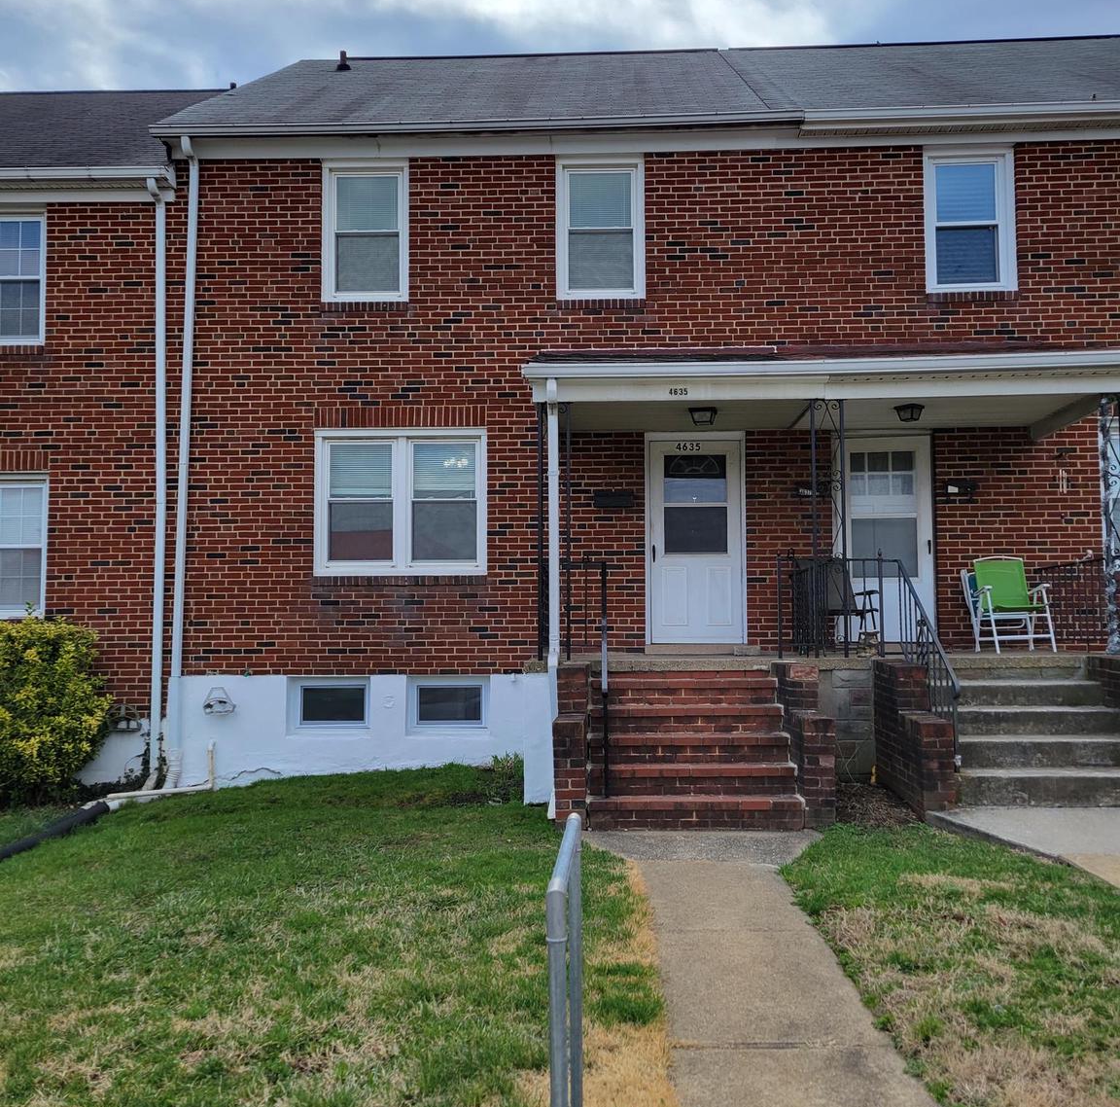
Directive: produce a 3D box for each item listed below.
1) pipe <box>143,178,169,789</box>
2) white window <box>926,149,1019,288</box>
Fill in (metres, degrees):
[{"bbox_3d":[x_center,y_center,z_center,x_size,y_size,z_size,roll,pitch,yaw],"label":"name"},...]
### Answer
[{"bbox_3d":[-4.057,-0.727,11.211,0.190,6.025,0.310,0,-3,2],"label":"pipe"},{"bbox_3d":[4.096,-3.336,11.229,0.892,1.476,0.120,0,-3,2],"label":"white window"}]

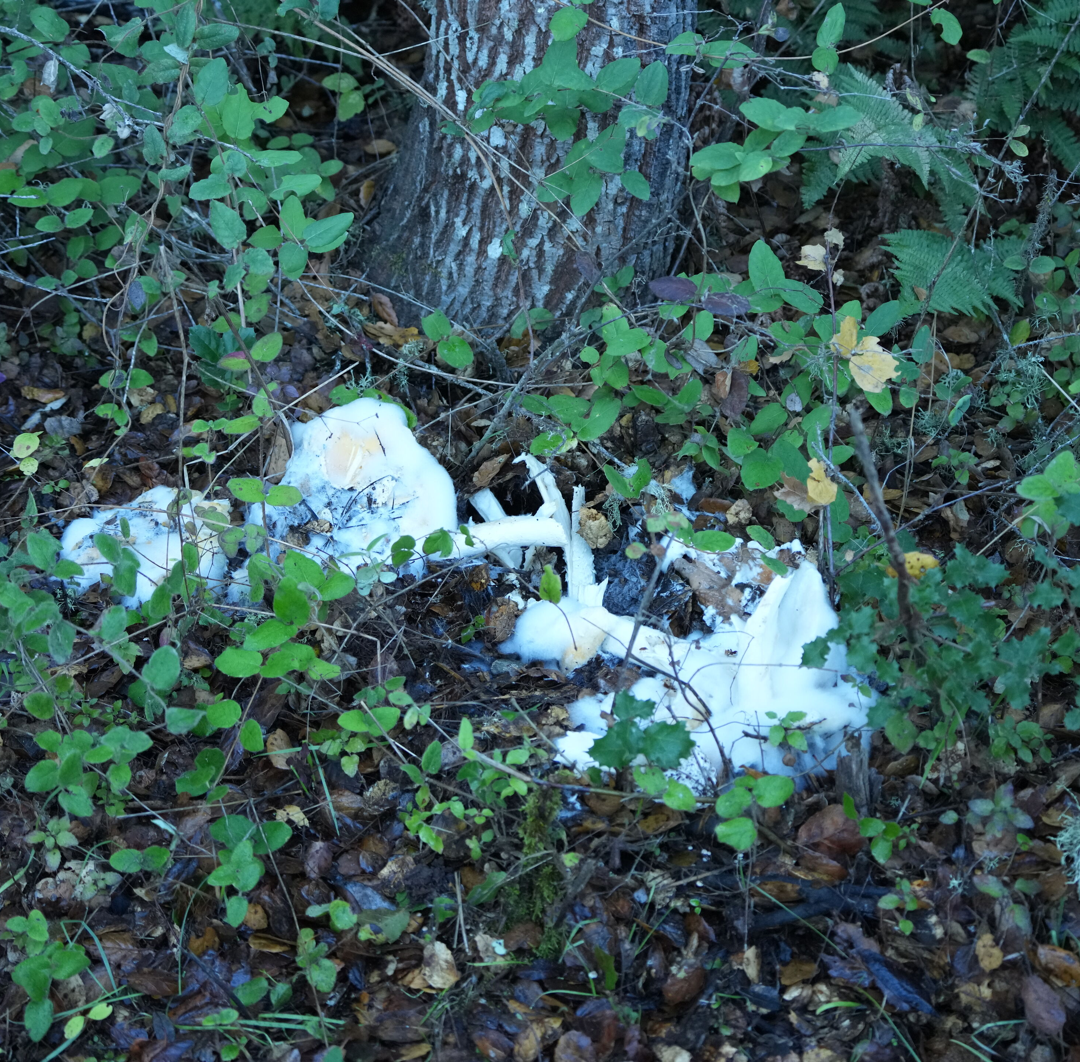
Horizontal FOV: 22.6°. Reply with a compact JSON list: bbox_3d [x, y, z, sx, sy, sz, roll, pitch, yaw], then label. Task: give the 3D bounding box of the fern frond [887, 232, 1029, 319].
[{"bbox_3d":[0.498,-0.308,3.273,0.200,0.050,0.194,16,41,19],"label":"fern frond"}]

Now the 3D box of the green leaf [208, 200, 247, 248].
[{"bbox_3d":[-0.346,-0.339,2.980,0.034,0.062,0.012,-24,-11,-5],"label":"green leaf"}]

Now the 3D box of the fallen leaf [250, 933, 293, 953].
[{"bbox_3d":[-0.226,0.345,2.260,0.038,0.012,0.022,11,46,11],"label":"fallen leaf"}]

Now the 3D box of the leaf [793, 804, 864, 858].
[{"bbox_3d":[0.254,0.262,2.360,0.063,0.018,0.053,-10,54,-14],"label":"leaf"}]

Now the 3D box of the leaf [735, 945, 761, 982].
[{"bbox_3d":[0.172,0.358,2.230,0.016,0.010,0.033,11,54,-10],"label":"leaf"}]

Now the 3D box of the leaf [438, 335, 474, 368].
[{"bbox_3d":[-0.097,-0.207,3.120,0.041,0.010,0.054,-16,51,-14],"label":"leaf"}]

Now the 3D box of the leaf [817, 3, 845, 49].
[{"bbox_3d":[0.324,-0.562,3.000,0.025,0.054,0.010,12,-12,0],"label":"leaf"}]

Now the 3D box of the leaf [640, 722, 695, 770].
[{"bbox_3d":[0.110,0.185,2.330,0.046,0.010,0.045,6,63,3],"label":"leaf"}]

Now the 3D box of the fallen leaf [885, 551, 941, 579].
[{"bbox_3d":[0.345,0.032,2.500,0.052,0.012,0.036,-9,46,-9],"label":"fallen leaf"}]

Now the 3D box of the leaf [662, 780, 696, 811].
[{"bbox_3d":[0.133,0.248,2.530,0.035,0.010,0.030,25,57,18],"label":"leaf"}]

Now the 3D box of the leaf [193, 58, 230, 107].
[{"bbox_3d":[-0.363,-0.498,3.000,0.040,0.061,0.012,24,-11,5],"label":"leaf"}]

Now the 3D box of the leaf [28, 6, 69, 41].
[{"bbox_3d":[-0.565,-0.583,3.100,0.059,0.010,0.034,38,74,13],"label":"leaf"}]

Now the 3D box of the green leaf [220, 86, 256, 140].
[{"bbox_3d":[-0.338,-0.469,3.030,0.037,0.064,0.012,-4,-12,-1],"label":"green leaf"}]

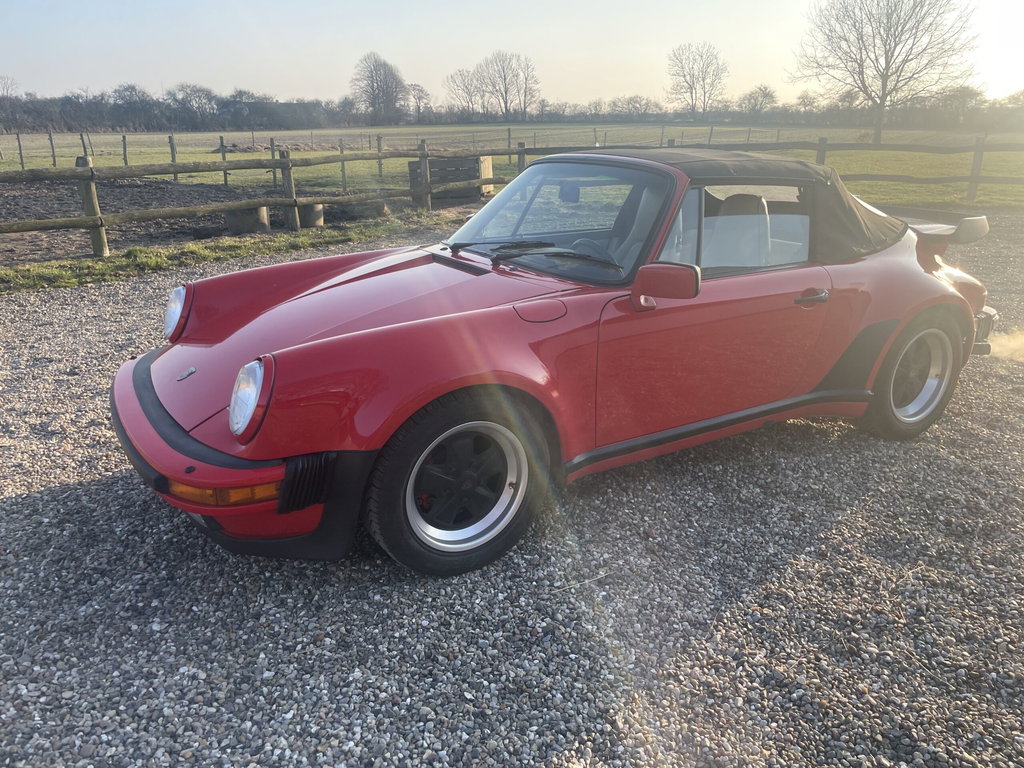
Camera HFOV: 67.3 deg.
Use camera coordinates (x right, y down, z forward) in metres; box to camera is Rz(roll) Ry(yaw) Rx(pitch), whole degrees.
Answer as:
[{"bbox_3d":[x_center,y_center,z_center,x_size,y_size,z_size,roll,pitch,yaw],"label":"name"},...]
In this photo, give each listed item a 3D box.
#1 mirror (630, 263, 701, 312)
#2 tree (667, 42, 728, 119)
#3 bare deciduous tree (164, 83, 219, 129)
[{"bbox_3d":[0.498,-0.313,2.508,0.140,0.165,0.205,-12,22,-29],"label":"mirror"},{"bbox_3d":[37.719,-61.235,156.386,12.607,15.069,12.607,4,20,12],"label":"tree"},{"bbox_3d":[-46.736,-40.320,112.153,7.800,6.800,7.600,-8,20,-20],"label":"bare deciduous tree"}]

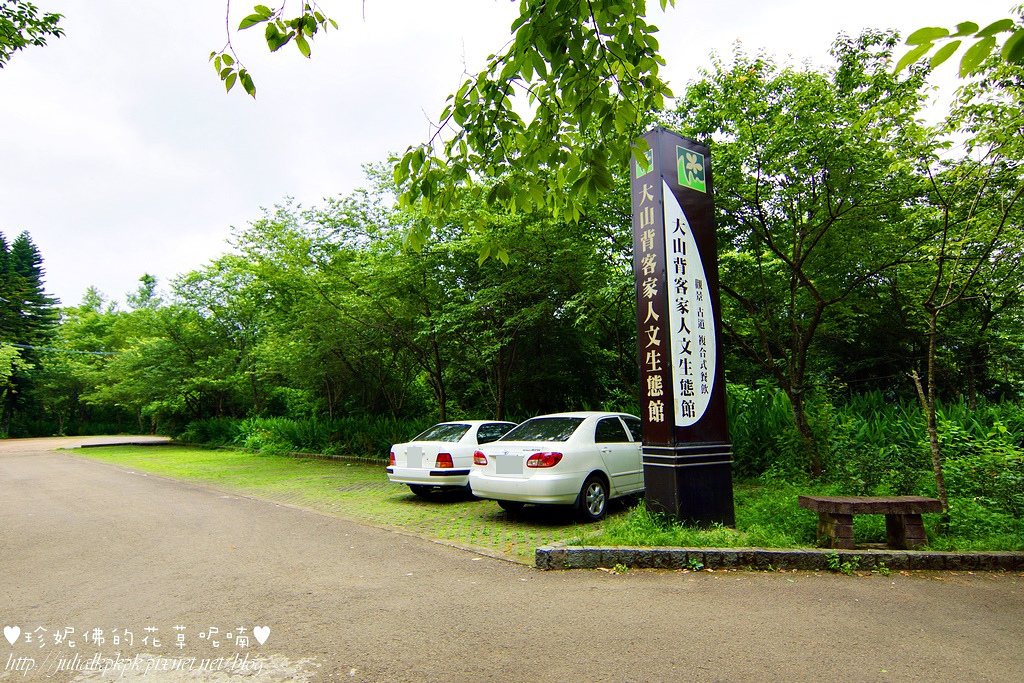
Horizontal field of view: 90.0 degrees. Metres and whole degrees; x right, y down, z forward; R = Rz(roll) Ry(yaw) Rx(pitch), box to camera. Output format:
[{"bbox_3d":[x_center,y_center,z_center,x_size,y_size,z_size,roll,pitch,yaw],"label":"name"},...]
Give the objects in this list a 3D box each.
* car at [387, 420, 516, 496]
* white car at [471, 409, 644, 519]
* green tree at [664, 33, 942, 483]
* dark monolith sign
[{"bbox_3d":[-0.734,2.388,10.895,1.660,1.380,4.120,-5,-10,29],"label":"car"},{"bbox_3d":[1.276,1.908,8.456,1.705,1.480,4.530,-7,-11,39],"label":"white car"},{"bbox_3d":[5.790,-1.424,10.114,5.400,8.200,5.200,0,-8,0],"label":"green tree"},{"bbox_3d":[1.960,-0.177,5.952,0.939,4.497,0.452,5,-10,-31],"label":"dark monolith sign"}]

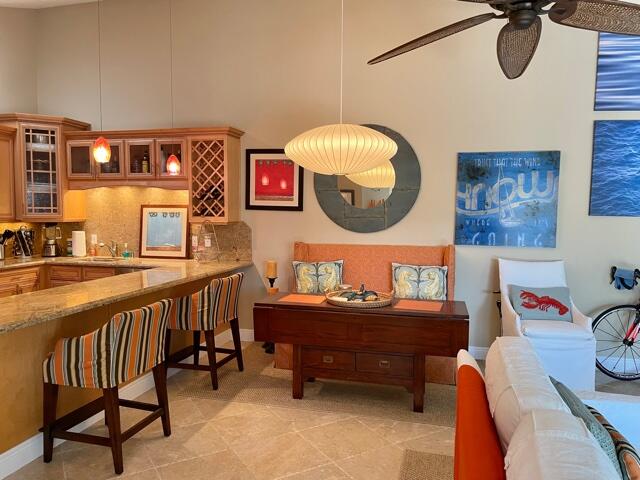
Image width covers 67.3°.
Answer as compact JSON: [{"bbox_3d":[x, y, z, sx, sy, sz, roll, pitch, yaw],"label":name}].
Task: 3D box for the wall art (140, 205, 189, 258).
[{"bbox_3d":[-1.784,-0.087,5.538,0.615,0.620,0.030,2,0,13],"label":"wall art"}]

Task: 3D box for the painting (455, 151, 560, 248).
[{"bbox_3d":[1.806,-0.391,4.660,0.920,0.908,0.035,1,3,15],"label":"painting"}]

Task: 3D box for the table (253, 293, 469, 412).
[{"bbox_3d":[0.326,0.871,3.807,1.593,0.756,0.590,1,3,15],"label":"table"}]

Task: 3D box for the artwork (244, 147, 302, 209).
[{"bbox_3d":[-0.492,-0.654,5.227,0.660,0.665,0.035,2,3,13],"label":"artwork"}]

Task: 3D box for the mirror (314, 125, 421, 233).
[{"bbox_3d":[0.484,-0.635,5.006,1.115,1.120,0.040,2,3,13],"label":"mirror"}]

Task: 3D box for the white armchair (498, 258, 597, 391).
[{"bbox_3d":[2.002,0.730,4.329,0.645,1.035,0.640,1,3,8],"label":"white armchair"}]

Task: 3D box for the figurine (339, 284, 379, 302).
[{"bbox_3d":[0.307,0.423,3.808,0.300,0.110,0.180,1,3,15],"label":"figurine"}]

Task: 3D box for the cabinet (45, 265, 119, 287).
[{"bbox_3d":[-2.484,0.688,5.486,0.880,0.875,0.620,1,3,15],"label":"cabinet"}]

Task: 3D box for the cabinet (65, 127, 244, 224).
[{"bbox_3d":[-1.898,-0.709,5.471,2.090,1.007,0.360,1,3,15],"label":"cabinet"}]

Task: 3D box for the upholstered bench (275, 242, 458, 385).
[{"bbox_3d":[0.463,0.630,4.654,1.658,1.145,0.750,1,3,15],"label":"upholstered bench"}]

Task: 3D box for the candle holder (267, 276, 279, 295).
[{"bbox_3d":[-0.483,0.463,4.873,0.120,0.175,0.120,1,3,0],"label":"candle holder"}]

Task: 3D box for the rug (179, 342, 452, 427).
[{"bbox_3d":[0.243,1.219,4.292,2.510,0.012,1.585,2,3,13],"label":"rug"}]

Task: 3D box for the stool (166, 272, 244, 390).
[{"bbox_3d":[-1.026,0.756,4.213,0.560,0.910,0.570,2,3,13],"label":"stool"}]

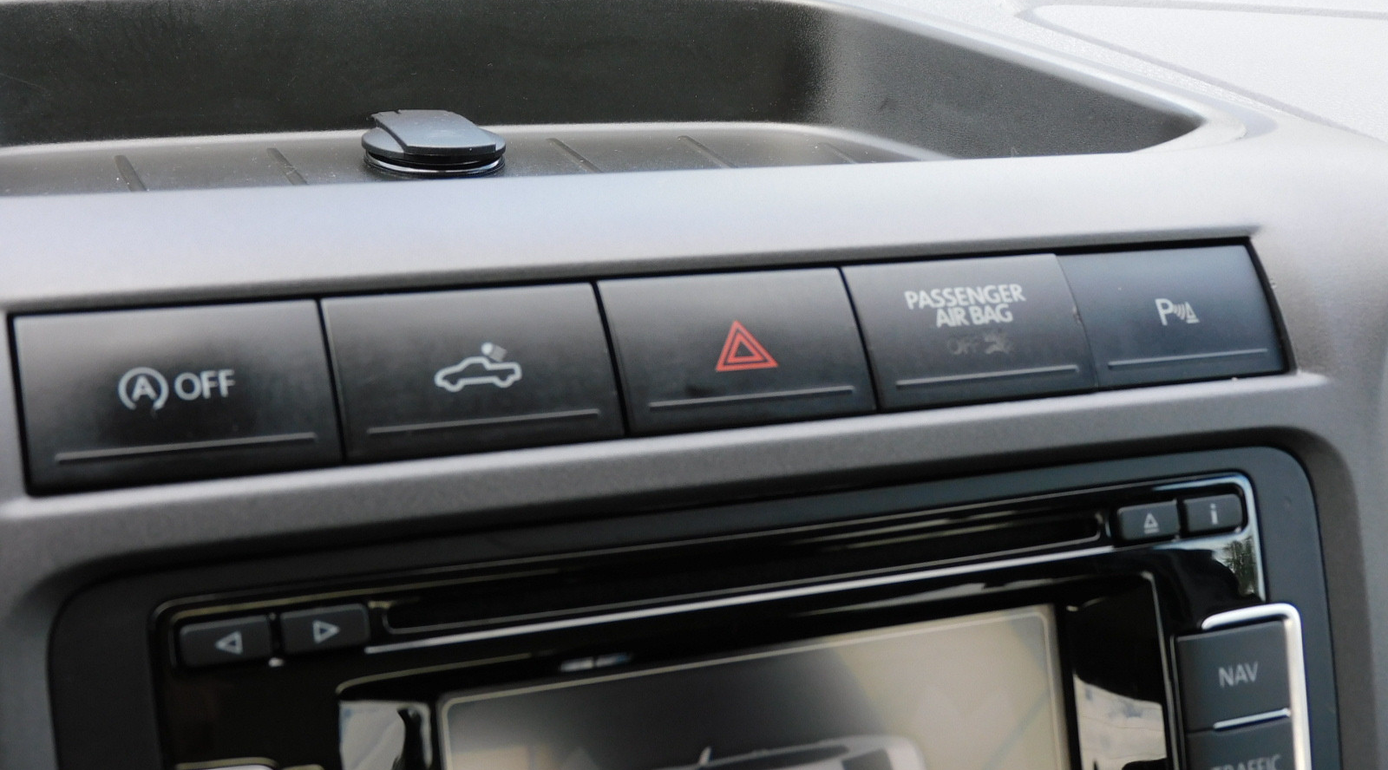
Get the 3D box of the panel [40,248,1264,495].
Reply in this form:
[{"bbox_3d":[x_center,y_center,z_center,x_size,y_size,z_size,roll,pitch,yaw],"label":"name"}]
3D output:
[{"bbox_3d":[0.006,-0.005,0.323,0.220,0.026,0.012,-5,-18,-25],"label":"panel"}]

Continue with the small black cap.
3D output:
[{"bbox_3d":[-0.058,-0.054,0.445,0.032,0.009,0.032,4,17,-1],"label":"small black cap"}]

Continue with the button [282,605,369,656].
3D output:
[{"bbox_3d":[-0.053,0.035,0.287,0.013,0.006,0.004,-5,-1,-25],"label":"button"}]

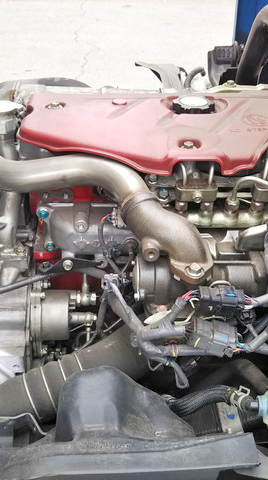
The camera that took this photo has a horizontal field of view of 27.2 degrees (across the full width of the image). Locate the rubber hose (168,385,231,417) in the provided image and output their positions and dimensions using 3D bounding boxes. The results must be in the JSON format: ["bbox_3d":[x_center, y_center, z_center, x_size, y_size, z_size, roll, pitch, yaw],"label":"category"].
[{"bbox_3d":[0.083,0.207,0.710,0.082,0.034,0.032,-5,29,-9],"label":"rubber hose"}]

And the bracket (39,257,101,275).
[{"bbox_3d":[-0.101,0.040,0.870,0.097,0.030,0.020,1,29,3],"label":"bracket"}]

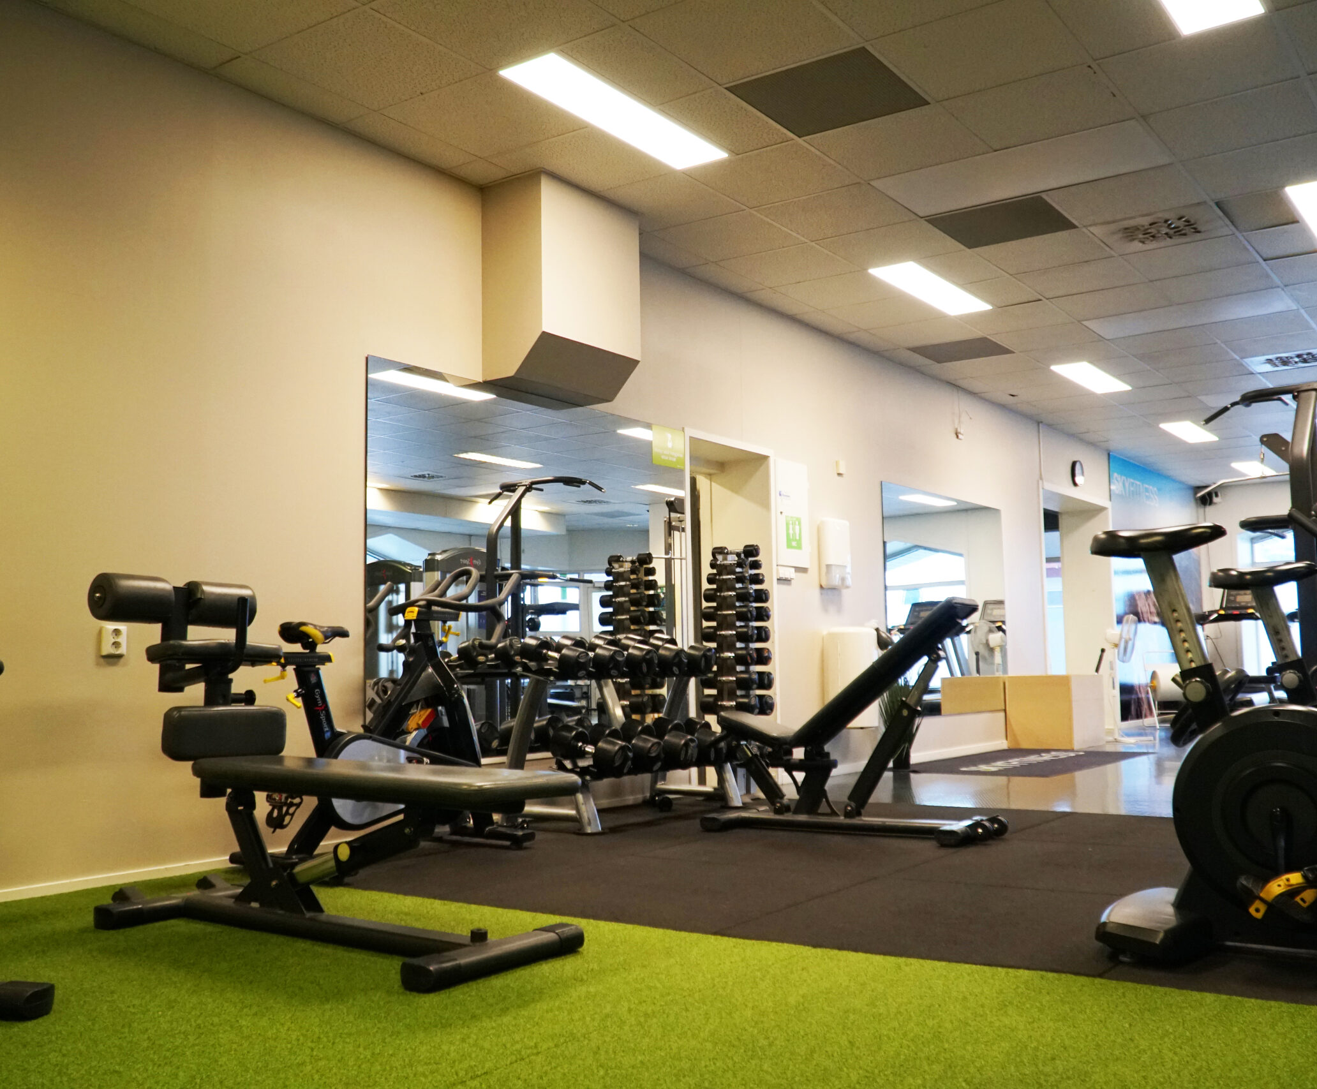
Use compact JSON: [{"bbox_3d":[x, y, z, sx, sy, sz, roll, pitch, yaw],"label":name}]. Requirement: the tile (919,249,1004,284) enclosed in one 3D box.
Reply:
[{"bbox_3d":[1.703,-1.552,6.862,0.278,0.020,0.591,-4,-6,37],"label":"tile"}]

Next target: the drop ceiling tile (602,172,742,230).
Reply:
[{"bbox_3d":[0.025,-1.674,6.003,0.610,0.020,0.610,-3,-6,37],"label":"drop ceiling tile"}]

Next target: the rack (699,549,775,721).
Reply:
[{"bbox_3d":[0.422,0.715,6.704,0.360,1.430,0.310,-3,-6,37],"label":"rack"}]

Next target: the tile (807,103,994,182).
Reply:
[{"bbox_3d":[1.030,-1.726,5.259,0.600,0.020,0.600,-3,-6,37],"label":"tile"}]

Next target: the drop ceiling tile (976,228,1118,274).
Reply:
[{"bbox_3d":[2.076,-1.573,6.585,0.600,0.020,0.600,-3,-5,36],"label":"drop ceiling tile"}]

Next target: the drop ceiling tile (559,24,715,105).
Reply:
[{"bbox_3d":[-0.066,-1.743,4.450,0.300,0.020,0.590,-4,-6,36],"label":"drop ceiling tile"}]

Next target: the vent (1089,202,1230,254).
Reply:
[{"bbox_3d":[2.560,-1.615,6.230,0.595,0.040,0.595,-4,-6,36],"label":"vent"}]

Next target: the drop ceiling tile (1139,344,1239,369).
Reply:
[{"bbox_3d":[3.886,-1.386,9.011,0.600,0.020,0.600,-3,-5,36],"label":"drop ceiling tile"}]

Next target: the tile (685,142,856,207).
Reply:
[{"bbox_3d":[0.507,-1.652,5.516,0.591,0.020,0.591,-4,-6,37],"label":"tile"}]

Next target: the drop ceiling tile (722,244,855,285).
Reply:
[{"bbox_3d":[0.744,-1.548,6.809,0.600,0.020,0.600,-4,-6,36],"label":"drop ceiling tile"}]

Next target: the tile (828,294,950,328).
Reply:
[{"bbox_3d":[1.476,-1.477,7.788,0.591,0.020,0.591,-4,-6,37],"label":"tile"}]

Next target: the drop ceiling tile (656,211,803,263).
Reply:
[{"bbox_3d":[0.385,-1.631,6.484,0.610,0.020,0.600,-3,-6,37],"label":"drop ceiling tile"}]

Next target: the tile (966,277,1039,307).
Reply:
[{"bbox_3d":[2.067,-1.505,7.343,0.278,0.020,0.591,-4,-6,37],"label":"tile"}]

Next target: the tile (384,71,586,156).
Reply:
[{"bbox_3d":[-0.678,-1.699,4.856,0.600,0.025,0.600,-3,-5,36],"label":"tile"}]

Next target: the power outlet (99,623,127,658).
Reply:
[{"bbox_3d":[-1.813,0.322,4.087,0.038,0.103,0.077,-3,-5,36],"label":"power outlet"}]

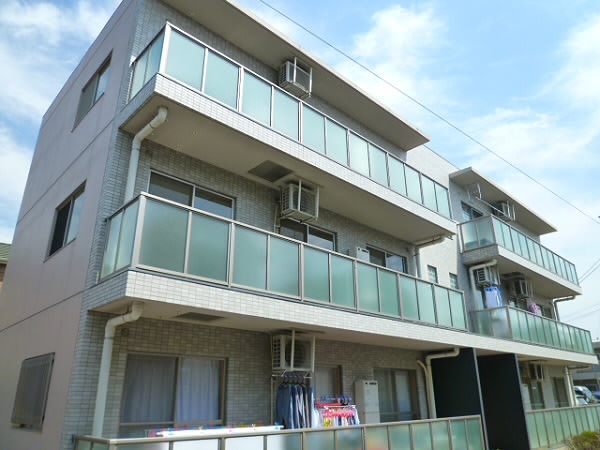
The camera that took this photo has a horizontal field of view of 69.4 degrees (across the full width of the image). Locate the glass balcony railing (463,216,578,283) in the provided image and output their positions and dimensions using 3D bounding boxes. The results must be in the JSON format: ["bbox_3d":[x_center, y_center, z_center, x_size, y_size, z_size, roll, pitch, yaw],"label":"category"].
[{"bbox_3d":[8.692,1.332,16.567,8.392,0.958,1.130,19,-28,-40],"label":"glass balcony railing"}]

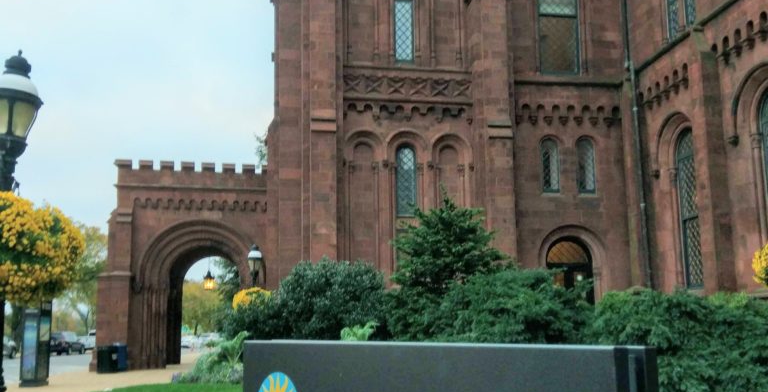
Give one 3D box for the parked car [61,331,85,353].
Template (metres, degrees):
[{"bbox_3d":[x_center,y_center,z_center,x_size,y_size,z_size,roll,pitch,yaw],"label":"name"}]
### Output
[{"bbox_3d":[-24.165,11.338,59.000,1.900,1.750,4.800,1,-10,-8],"label":"parked car"}]

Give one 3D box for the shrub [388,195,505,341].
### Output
[{"bbox_3d":[1.454,2.334,17.806,2.617,4.569,2.600,-1,-10,5],"label":"shrub"}]

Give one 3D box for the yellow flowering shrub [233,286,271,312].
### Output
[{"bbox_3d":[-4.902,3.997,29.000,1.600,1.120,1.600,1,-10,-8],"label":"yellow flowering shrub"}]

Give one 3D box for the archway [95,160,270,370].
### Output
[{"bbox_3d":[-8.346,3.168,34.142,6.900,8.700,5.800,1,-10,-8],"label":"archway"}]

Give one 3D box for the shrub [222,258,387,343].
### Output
[{"bbox_3d":[-2.148,3.460,20.806,4.292,3.431,3.000,1,-10,-6],"label":"shrub"}]

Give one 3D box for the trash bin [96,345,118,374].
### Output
[{"bbox_3d":[-10.522,6.229,29.300,0.720,1.040,0.720,1,-10,-8],"label":"trash bin"}]

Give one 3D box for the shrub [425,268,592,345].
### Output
[{"bbox_3d":[2.440,2.801,15.049,3.238,2.681,2.600,-2,-10,9],"label":"shrub"}]

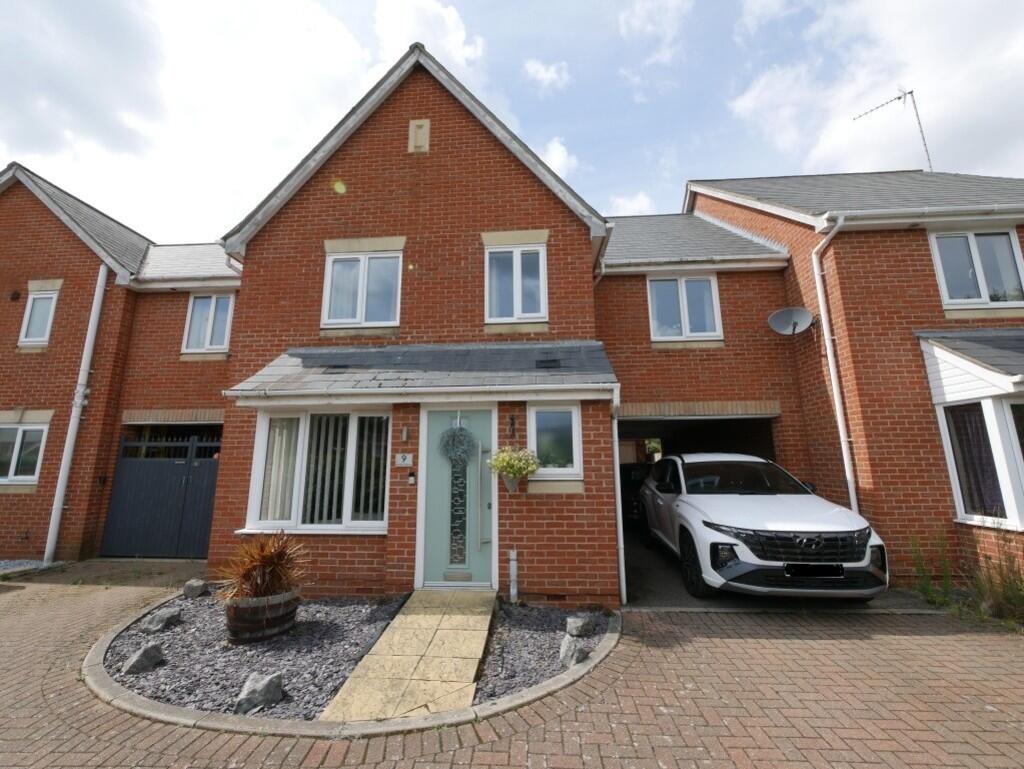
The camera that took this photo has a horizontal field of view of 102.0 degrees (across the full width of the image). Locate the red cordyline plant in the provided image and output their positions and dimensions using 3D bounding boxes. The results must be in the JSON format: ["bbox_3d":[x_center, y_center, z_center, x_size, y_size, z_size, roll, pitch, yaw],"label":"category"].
[{"bbox_3d":[-2.419,1.732,4.081,0.820,0.580,0.820,-1,-11,4],"label":"red cordyline plant"}]

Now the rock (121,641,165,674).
[{"bbox_3d":[-2.921,2.139,3.291,0.300,0.180,0.240,8,-14,-38],"label":"rock"}]

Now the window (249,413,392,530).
[{"bbox_3d":[-2.344,1.045,5.050,1.755,1.475,0.120,-1,-10,3],"label":"window"}]

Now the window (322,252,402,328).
[{"bbox_3d":[-2.243,-1.425,6.228,1.195,1.195,0.080,-1,-10,3],"label":"window"}]

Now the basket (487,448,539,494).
[{"bbox_3d":[0.016,0.919,4.479,0.510,0.470,0.460,-1,-11,4],"label":"basket"}]

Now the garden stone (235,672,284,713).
[{"bbox_3d":[-1.609,1.975,2.686,0.250,0.190,0.190,-1,-11,4],"label":"garden stone"}]

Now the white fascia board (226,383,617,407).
[{"bbox_3d":[-1.088,0.121,4.697,4.460,0.165,0.100,-1,-11,4],"label":"white fascia board"}]

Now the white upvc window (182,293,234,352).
[{"bbox_3d":[-5.659,-1.155,7.727,0.910,1.150,0.080,-1,-11,4],"label":"white upvc window"}]

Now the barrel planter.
[{"bbox_3d":[-2.382,2.165,3.975,0.630,0.380,0.630,-1,-11,4],"label":"barrel planter"}]

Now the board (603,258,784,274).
[{"bbox_3d":[3.089,-2.027,7.146,3.200,0.170,0.070,-1,-11,4],"label":"board"}]

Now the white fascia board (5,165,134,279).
[{"bbox_3d":[-8.436,-3.017,7.855,3.600,0.250,0.080,38,-6,9],"label":"white fascia board"}]

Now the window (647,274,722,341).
[{"bbox_3d":[2.973,-1.342,7.155,1.200,1.180,0.100,-1,-11,4],"label":"window"}]

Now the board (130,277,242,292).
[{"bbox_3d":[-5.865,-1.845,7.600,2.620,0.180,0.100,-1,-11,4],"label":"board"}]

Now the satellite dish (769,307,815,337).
[{"bbox_3d":[4.141,-0.956,6.167,0.620,0.450,0.280,-6,-12,25],"label":"satellite dish"}]

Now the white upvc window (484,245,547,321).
[{"bbox_3d":[0.060,-1.484,6.061,0.915,1.210,0.080,-1,-11,4],"label":"white upvc window"}]

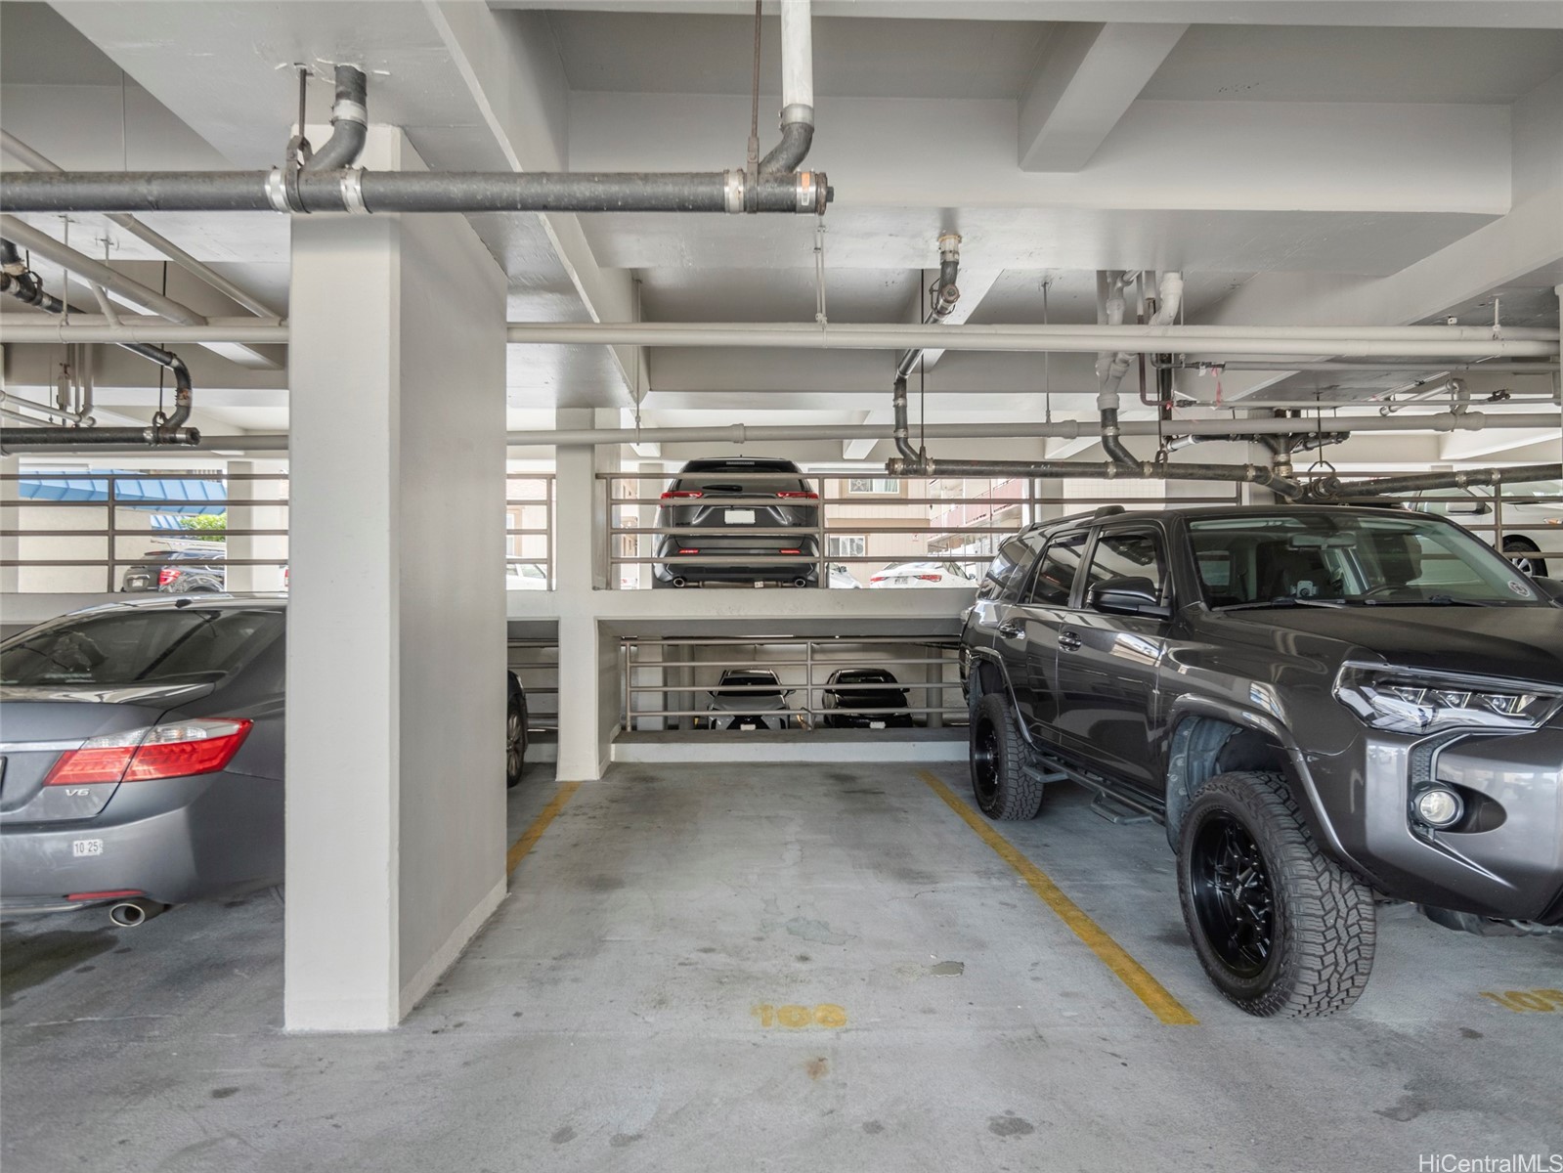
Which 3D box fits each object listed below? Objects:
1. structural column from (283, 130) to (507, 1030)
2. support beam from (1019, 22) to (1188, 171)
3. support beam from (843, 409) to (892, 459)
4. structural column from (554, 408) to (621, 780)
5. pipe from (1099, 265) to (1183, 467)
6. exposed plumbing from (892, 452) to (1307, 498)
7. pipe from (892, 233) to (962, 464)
[{"bbox_3d":[-1.508,-0.033,3.748,0.369,3.062,1.366,0,-1,-2],"label":"structural column"},{"bbox_3d":[1.357,-2.241,3.758,0.319,0.379,1.459,0,-1,-2],"label":"support beam"},{"bbox_3d":[1.085,-2.009,10.764,0.307,0.379,3.933,0,-1,-2],"label":"support beam"},{"bbox_3d":[-1.670,0.063,7.937,0.329,3.010,1.273,0,-1,-2],"label":"structural column"},{"bbox_3d":[2.523,-1.546,6.417,0.458,1.430,0.486,0,-1,-2],"label":"pipe"},{"bbox_3d":[2.285,-0.817,6.569,3.103,0.250,0.372,0,-1,-2],"label":"exposed plumbing"},{"bbox_3d":[0.876,-1.351,5.588,0.200,0.937,1.916,0,-1,-2],"label":"pipe"}]

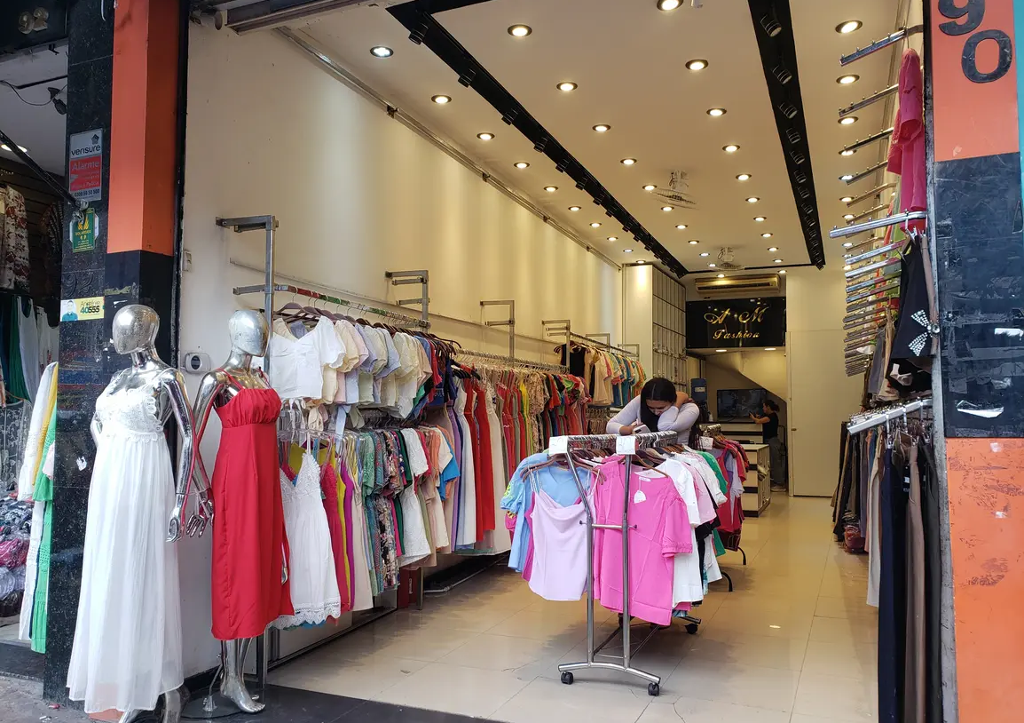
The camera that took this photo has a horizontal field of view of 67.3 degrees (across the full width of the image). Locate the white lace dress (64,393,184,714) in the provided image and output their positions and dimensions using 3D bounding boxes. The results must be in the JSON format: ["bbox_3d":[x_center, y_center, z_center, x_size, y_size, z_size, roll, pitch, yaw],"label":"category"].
[{"bbox_3d":[-1.630,0.768,3.300,0.460,1.370,0.420,-1,-5,12],"label":"white lace dress"}]

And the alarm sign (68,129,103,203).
[{"bbox_3d":[-2.138,-0.973,3.859,0.230,0.370,0.012,-2,-5,23],"label":"alarm sign"}]

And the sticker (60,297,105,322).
[{"bbox_3d":[-1.981,-0.241,3.538,0.290,0.100,0.010,-1,-4,24],"label":"sticker"}]

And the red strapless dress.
[{"bbox_3d":[-1.214,0.688,3.580,0.300,1.150,0.390,-2,-5,35],"label":"red strapless dress"}]

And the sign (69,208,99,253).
[{"bbox_3d":[-1.988,-0.607,3.561,0.185,0.200,0.020,-1,-4,24],"label":"sign"}]

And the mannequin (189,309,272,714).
[{"bbox_3d":[-1.216,0.653,3.500,0.380,1.790,0.480,-2,-5,30],"label":"mannequin"}]

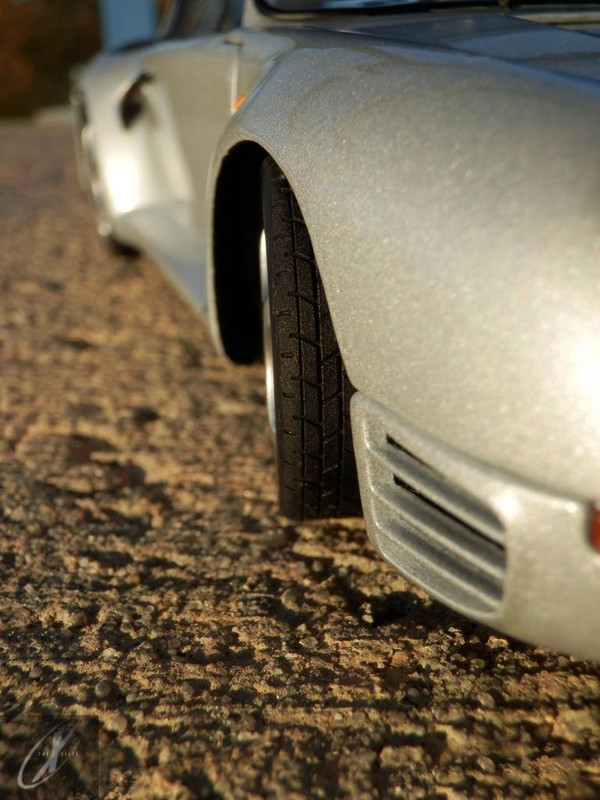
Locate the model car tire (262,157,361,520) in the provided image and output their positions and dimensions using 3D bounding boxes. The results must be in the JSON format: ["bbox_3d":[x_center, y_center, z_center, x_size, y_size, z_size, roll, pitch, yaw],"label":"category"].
[{"bbox_3d":[0.003,-0.006,0.095,0.012,0.036,0.036,-3,20,-2],"label":"model car tire"}]

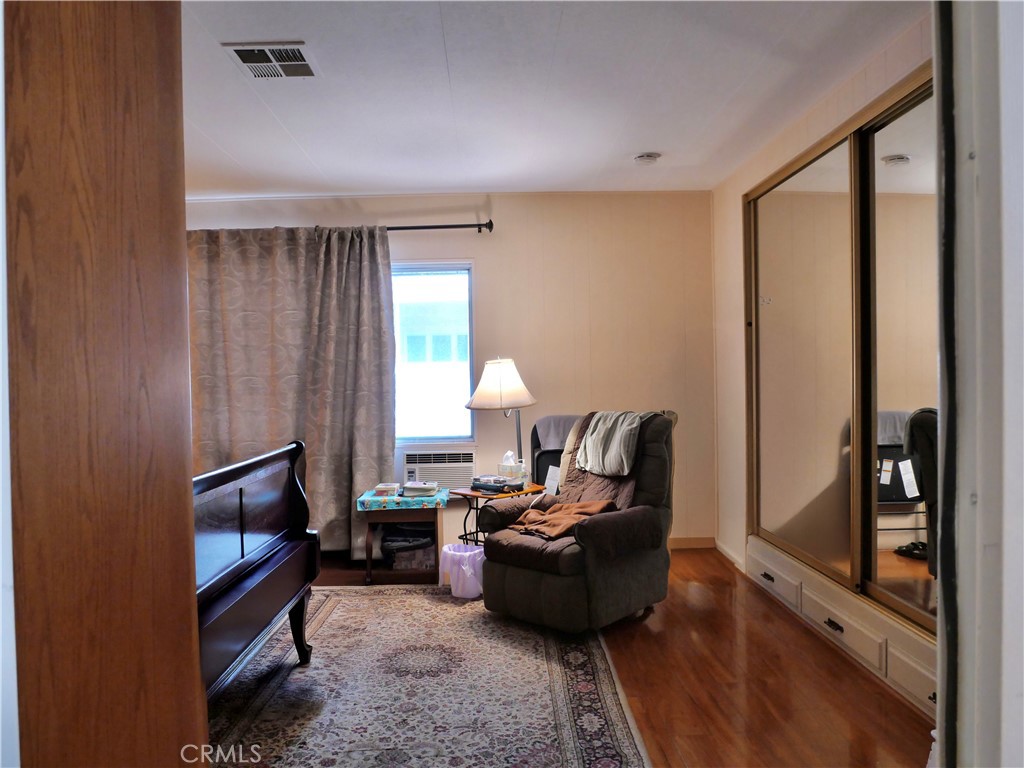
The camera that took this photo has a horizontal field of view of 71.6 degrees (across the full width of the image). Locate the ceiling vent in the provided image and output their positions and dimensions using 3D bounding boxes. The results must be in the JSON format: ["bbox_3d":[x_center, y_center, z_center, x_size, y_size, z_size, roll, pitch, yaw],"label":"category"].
[{"bbox_3d":[-0.887,-1.196,2.640,0.290,0.018,0.295,-1,1,-2],"label":"ceiling vent"}]

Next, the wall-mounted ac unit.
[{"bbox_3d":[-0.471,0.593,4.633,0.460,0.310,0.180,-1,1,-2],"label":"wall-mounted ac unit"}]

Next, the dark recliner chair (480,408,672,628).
[{"bbox_3d":[0.357,0.634,3.734,0.720,0.970,0.820,0,1,38],"label":"dark recliner chair"}]

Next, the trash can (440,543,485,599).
[{"bbox_3d":[-0.248,0.997,3.821,0.230,0.260,0.210,-1,1,0],"label":"trash can"}]

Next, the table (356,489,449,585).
[{"bbox_3d":[-0.607,0.882,4.128,0.495,0.490,0.340,-1,1,-2],"label":"table"}]

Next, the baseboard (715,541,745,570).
[{"bbox_3d":[1.352,1.064,4.397,0.015,0.060,0.570,-1,1,-2],"label":"baseboard"}]

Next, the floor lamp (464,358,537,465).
[{"bbox_3d":[-0.062,0.483,4.208,0.420,1.270,0.410,-1,1,-2],"label":"floor lamp"}]

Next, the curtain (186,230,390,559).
[{"bbox_3d":[-1.468,0.068,4.484,1.400,2.070,0.140,-1,1,-2],"label":"curtain"}]

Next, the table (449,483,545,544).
[{"bbox_3d":[-0.060,0.856,3.984,0.390,0.530,0.390,0,1,41],"label":"table"}]

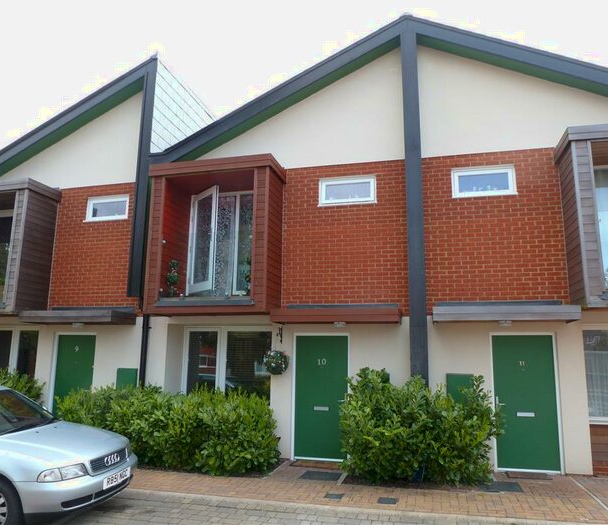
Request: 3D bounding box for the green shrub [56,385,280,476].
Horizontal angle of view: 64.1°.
[{"bbox_3d":[-2.229,2.620,7.875,3.860,1.200,1.020,-2,-9,13],"label":"green shrub"}]

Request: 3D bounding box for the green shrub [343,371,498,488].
[{"bbox_3d":[1.647,2.335,7.044,2.160,1.510,0.920,-2,-9,13],"label":"green shrub"}]

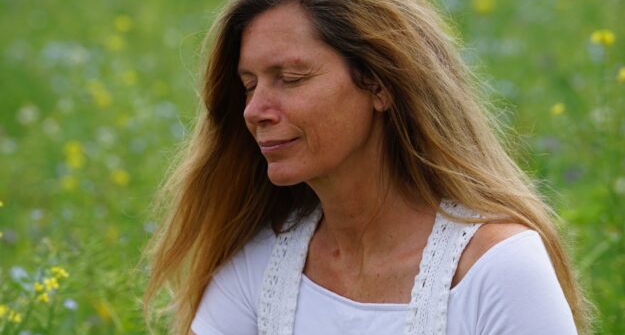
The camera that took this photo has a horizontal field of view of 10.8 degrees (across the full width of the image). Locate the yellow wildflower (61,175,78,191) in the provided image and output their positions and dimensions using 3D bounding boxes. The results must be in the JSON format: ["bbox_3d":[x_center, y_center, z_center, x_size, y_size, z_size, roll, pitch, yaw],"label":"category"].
[{"bbox_3d":[-0.366,0.024,5.000,0.024,0.022,0.022,0,8,0],"label":"yellow wildflower"}]

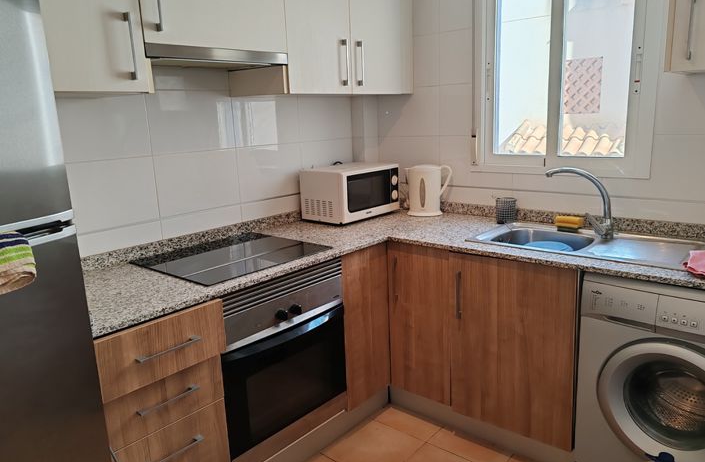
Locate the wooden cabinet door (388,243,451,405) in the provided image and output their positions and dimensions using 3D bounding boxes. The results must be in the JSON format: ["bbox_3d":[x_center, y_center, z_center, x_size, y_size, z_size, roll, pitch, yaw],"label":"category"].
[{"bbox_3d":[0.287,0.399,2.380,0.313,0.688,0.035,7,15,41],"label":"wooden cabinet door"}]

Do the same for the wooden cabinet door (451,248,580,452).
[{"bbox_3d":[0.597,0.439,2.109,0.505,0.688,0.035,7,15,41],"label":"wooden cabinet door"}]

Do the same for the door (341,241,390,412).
[{"bbox_3d":[0.061,0.407,2.385,0.022,0.688,0.288,7,15,41],"label":"door"}]

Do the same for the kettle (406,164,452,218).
[{"bbox_3d":[0.389,-0.208,2.824,0.250,0.247,0.150,1,13,15],"label":"kettle"}]

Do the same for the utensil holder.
[{"bbox_3d":[0.724,-0.098,2.589,0.100,0.110,0.100,8,16,40],"label":"utensil holder"}]

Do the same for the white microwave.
[{"bbox_3d":[-0.006,-0.202,2.852,0.300,0.252,0.460,8,16,40],"label":"white microwave"}]

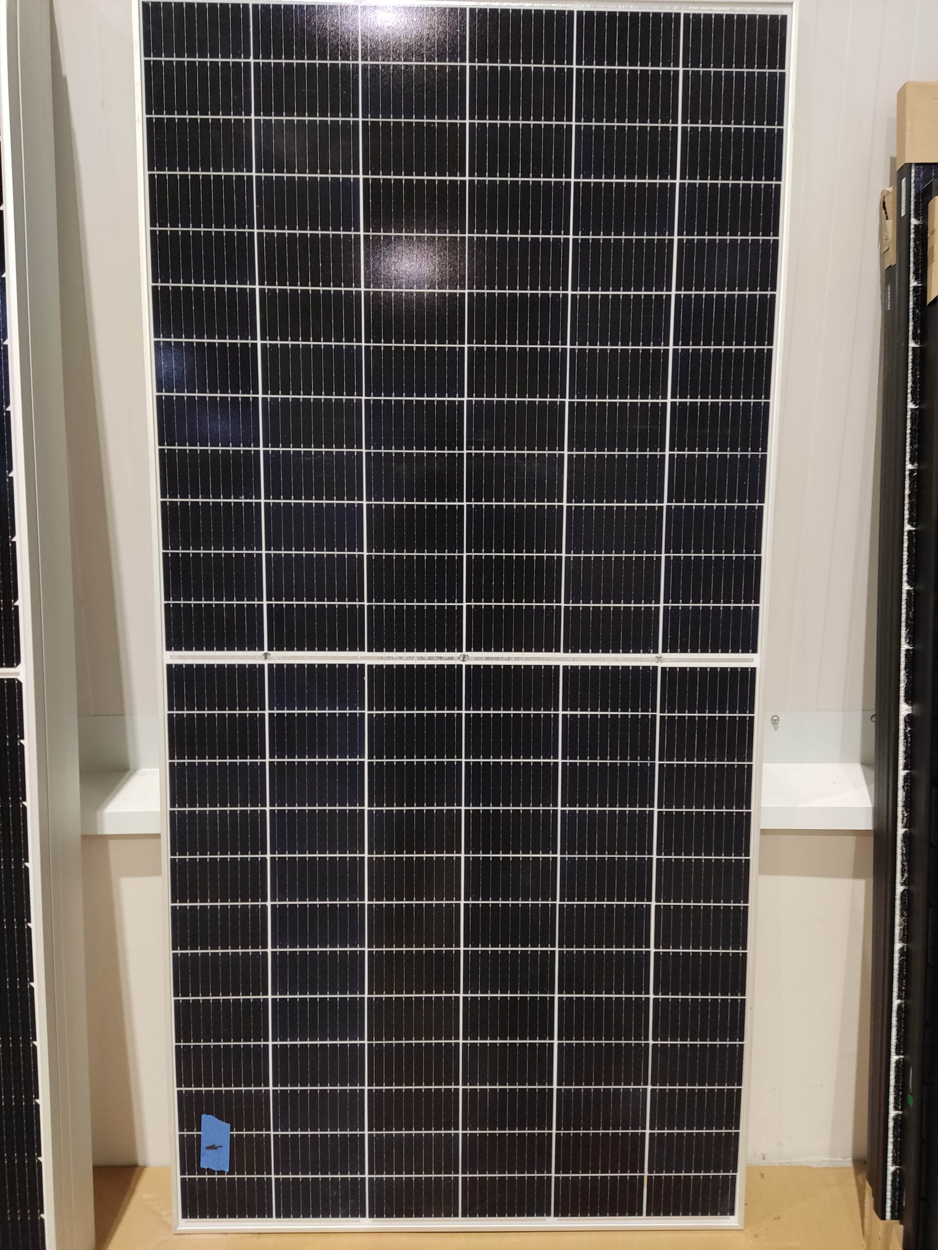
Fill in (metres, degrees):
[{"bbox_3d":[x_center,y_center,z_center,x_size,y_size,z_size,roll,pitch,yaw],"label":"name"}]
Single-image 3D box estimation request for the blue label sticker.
[{"bbox_3d":[-0.439,0.898,1.563,0.050,0.106,0.002,3,7,-1],"label":"blue label sticker"}]

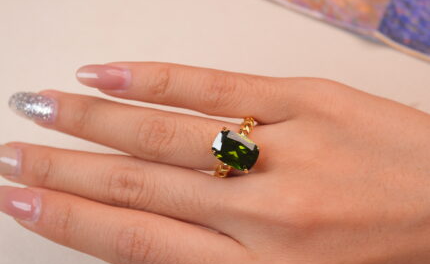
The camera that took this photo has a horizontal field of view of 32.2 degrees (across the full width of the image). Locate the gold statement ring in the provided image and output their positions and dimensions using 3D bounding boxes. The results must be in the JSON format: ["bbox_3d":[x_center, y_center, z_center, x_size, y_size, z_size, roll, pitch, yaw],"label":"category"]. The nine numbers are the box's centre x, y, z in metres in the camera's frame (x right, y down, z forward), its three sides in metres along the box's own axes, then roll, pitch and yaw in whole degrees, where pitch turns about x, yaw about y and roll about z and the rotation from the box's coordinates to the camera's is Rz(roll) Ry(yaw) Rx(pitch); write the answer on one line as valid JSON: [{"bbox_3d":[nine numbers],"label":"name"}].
[{"bbox_3d":[0.007,0.005,0.243,0.013,0.025,0.021,28,82,3],"label":"gold statement ring"}]

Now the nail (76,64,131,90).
[{"bbox_3d":[-0.038,-0.019,0.255,0.018,0.004,0.009,3,75,11],"label":"nail"}]

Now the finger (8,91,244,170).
[{"bbox_3d":[-0.030,-0.002,0.251,0.084,0.017,0.018,11,76,9],"label":"finger"}]

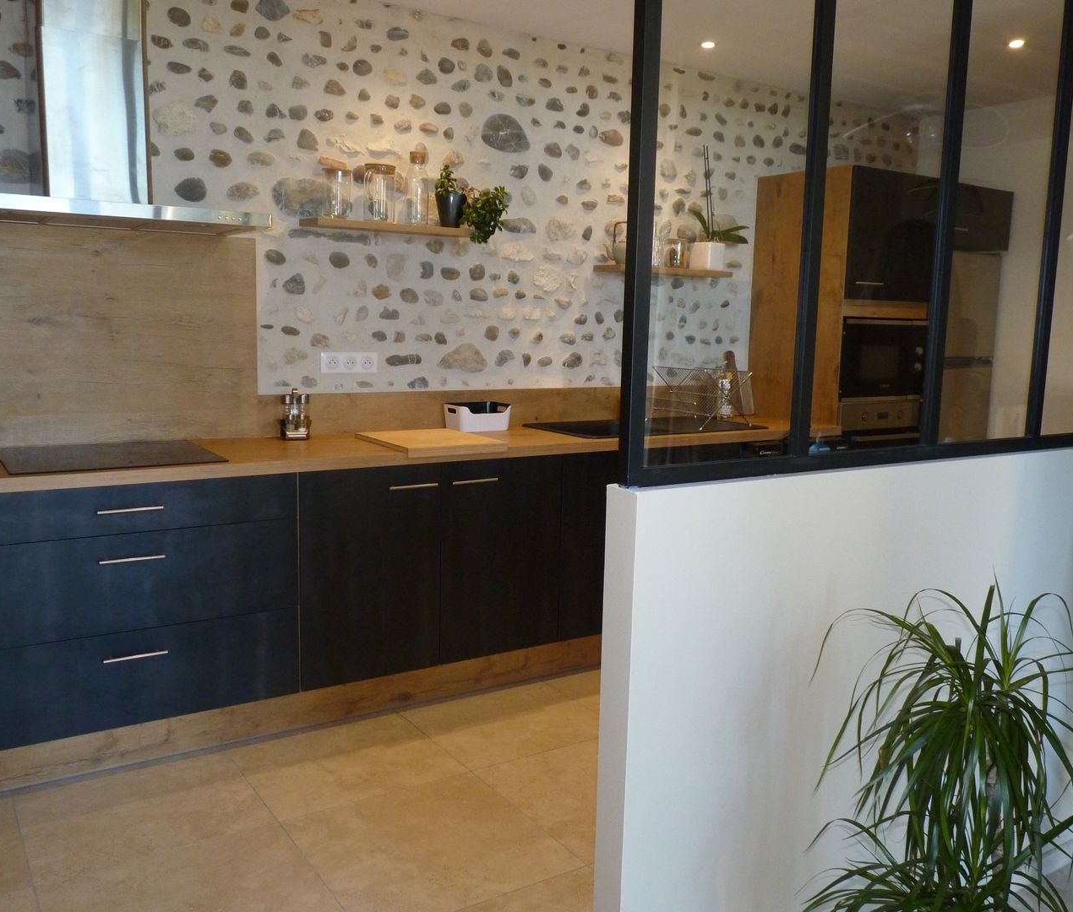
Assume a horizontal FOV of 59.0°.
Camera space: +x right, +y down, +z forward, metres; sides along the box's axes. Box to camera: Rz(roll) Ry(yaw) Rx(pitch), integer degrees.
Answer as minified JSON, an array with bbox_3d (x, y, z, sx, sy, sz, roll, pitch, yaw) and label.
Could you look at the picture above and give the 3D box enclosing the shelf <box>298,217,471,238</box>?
[{"bbox_3d":[-0.551,-0.858,3.588,0.640,0.031,0.190,-4,9,-33],"label":"shelf"}]

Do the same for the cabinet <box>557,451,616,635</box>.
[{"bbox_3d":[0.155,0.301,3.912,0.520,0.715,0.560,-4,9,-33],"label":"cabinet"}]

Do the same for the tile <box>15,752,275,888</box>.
[{"bbox_3d":[-1.084,0.971,2.611,0.598,0.010,0.542,-4,9,-33],"label":"tile"}]

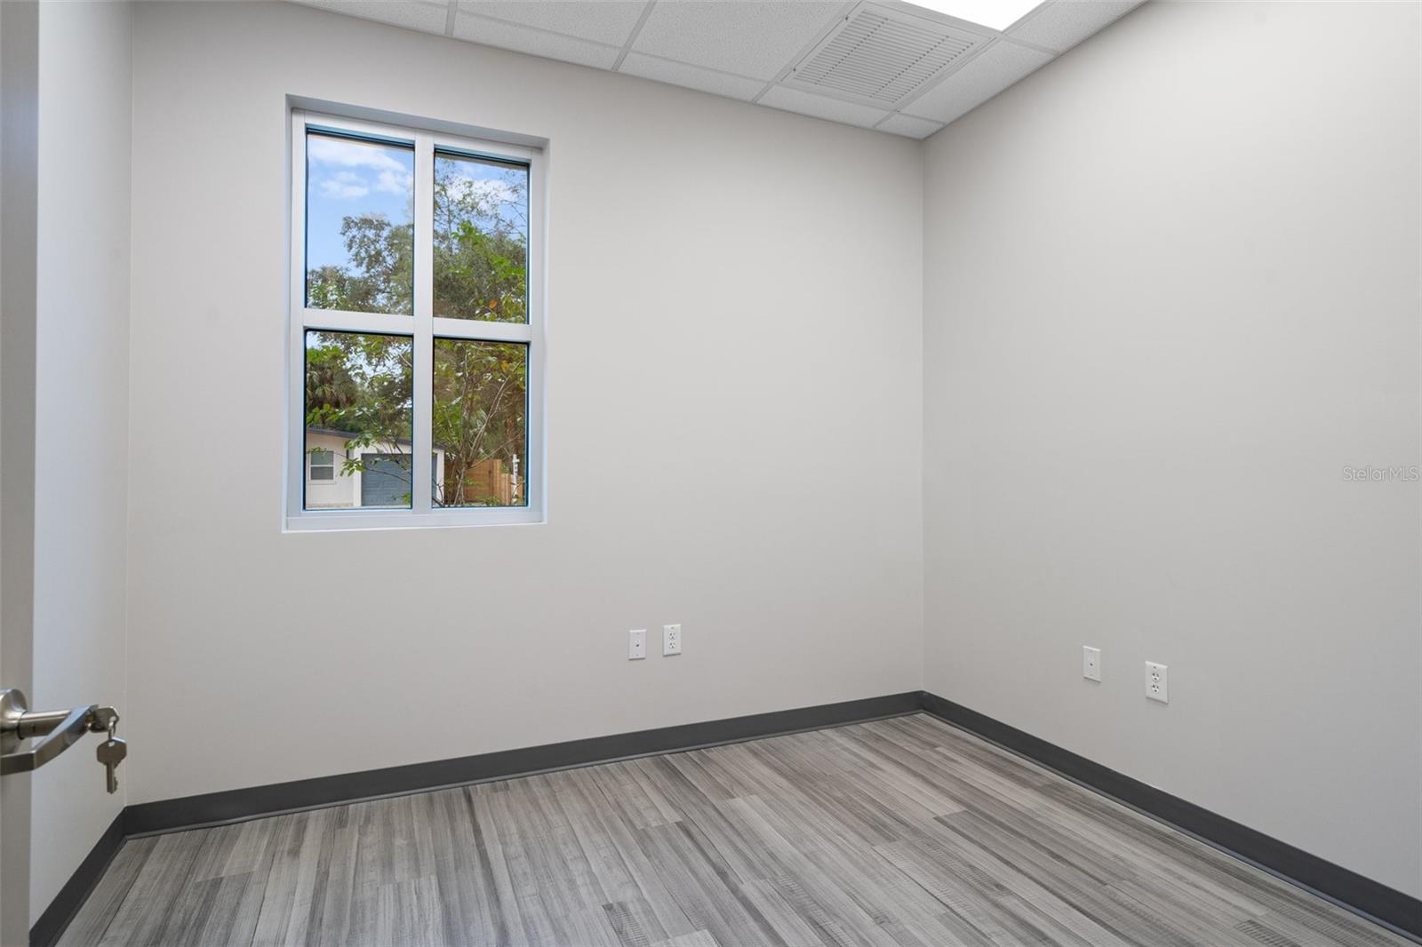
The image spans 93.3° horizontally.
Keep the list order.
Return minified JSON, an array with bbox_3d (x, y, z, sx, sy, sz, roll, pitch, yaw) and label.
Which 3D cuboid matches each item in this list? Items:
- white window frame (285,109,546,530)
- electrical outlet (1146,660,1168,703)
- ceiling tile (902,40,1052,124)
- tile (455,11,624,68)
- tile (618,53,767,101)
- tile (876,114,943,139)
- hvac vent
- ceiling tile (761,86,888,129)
[{"bbox_3d":[-1.073,-0.536,2.515,0.870,1.467,0.070,0,0,-23],"label":"white window frame"},{"bbox_3d":[1.474,0.694,2.223,0.006,0.118,0.072,0,0,-23],"label":"electrical outlet"},{"bbox_3d":[1.078,-1.610,2.769,0.286,0.020,0.548,0,0,-23],"label":"ceiling tile"},{"bbox_3d":[-0.634,-1.608,2.491,0.587,0.020,0.149,0,0,-23],"label":"tile"},{"bbox_3d":[-0.063,-1.609,2.714,0.590,0.020,0.146,0,0,-23],"label":"tile"},{"bbox_3d":[0.925,-1.611,3.099,0.275,0.020,0.145,0,0,-23],"label":"tile"},{"bbox_3d":[0.659,-1.614,2.608,0.542,0.030,0.536,0,0,-23],"label":"hvac vent"},{"bbox_3d":[0.506,-1.610,2.934,0.588,0.020,0.146,0,0,-23],"label":"ceiling tile"}]

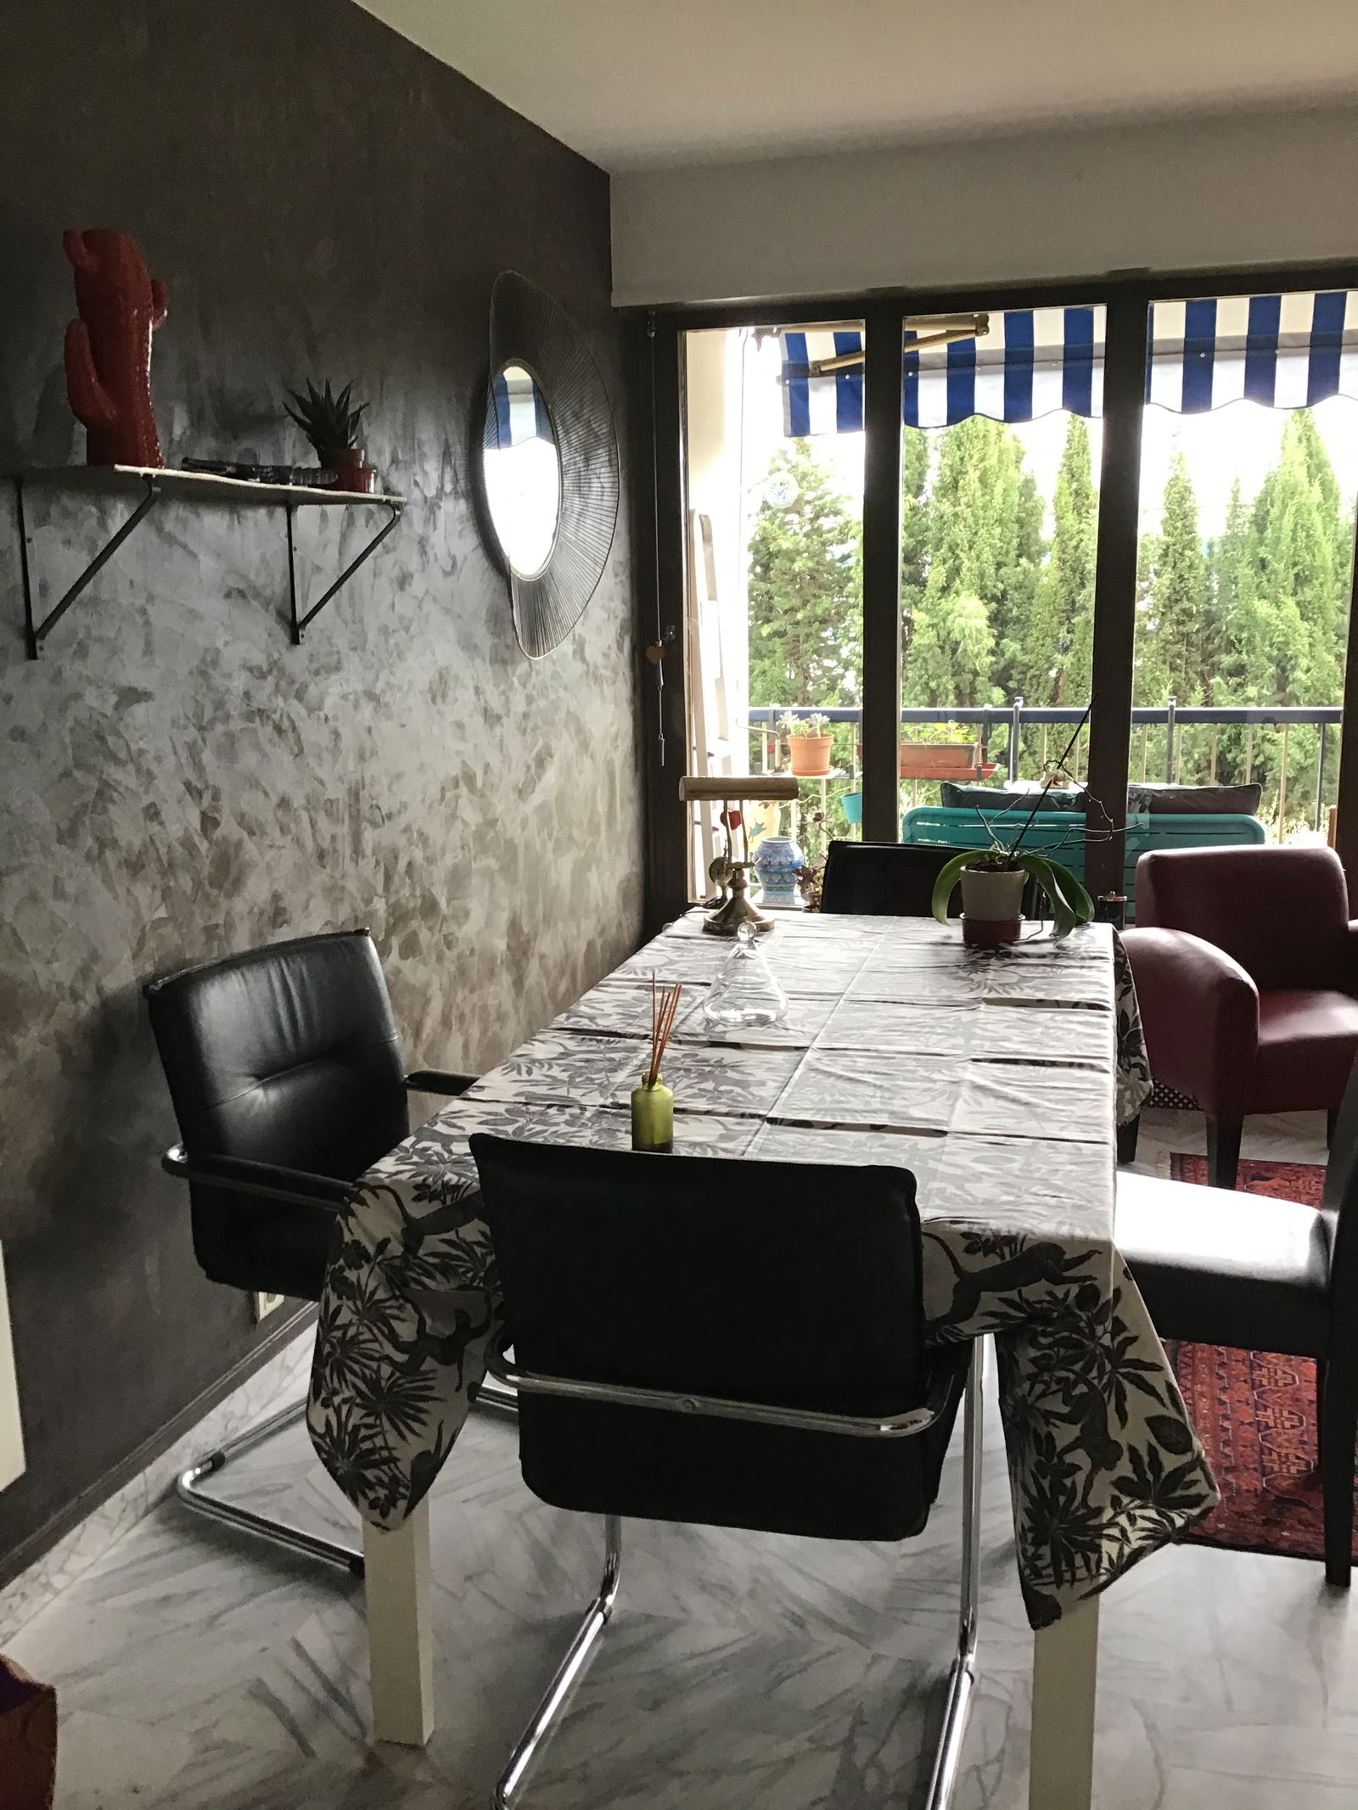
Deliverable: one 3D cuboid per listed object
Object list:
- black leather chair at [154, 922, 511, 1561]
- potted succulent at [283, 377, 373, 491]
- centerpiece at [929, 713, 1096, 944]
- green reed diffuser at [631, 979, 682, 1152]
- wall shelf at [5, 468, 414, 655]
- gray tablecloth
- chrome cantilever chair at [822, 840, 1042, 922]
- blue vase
[{"bbox_3d":[-0.458,0.517,2.589,0.575,0.865,0.545,6,13,32],"label":"black leather chair"},{"bbox_3d":[-0.582,-0.784,2.695,0.145,0.190,0.145,3,12,17],"label":"potted succulent"},{"bbox_3d":[0.628,-0.156,3.071,0.320,0.461,0.270,2,12,15],"label":"centerpiece"},{"bbox_3d":[-0.029,0.193,2.001,0.060,0.216,0.056,-1,11,0],"label":"green reed diffuser"},{"bbox_3d":[-0.692,-0.515,2.480,0.235,0.265,0.830,3,12,17],"label":"wall shelf"},{"bbox_3d":[0.256,0.405,2.620,1.040,0.460,1.700,2,12,15],"label":"gray tablecloth"},{"bbox_3d":[0.461,0.336,3.417,0.545,0.865,0.575,5,13,26],"label":"chrome cantilever chair"},{"bbox_3d":[0.327,-0.111,5.276,0.171,0.250,0.171,-1,11,0],"label":"blue vase"}]

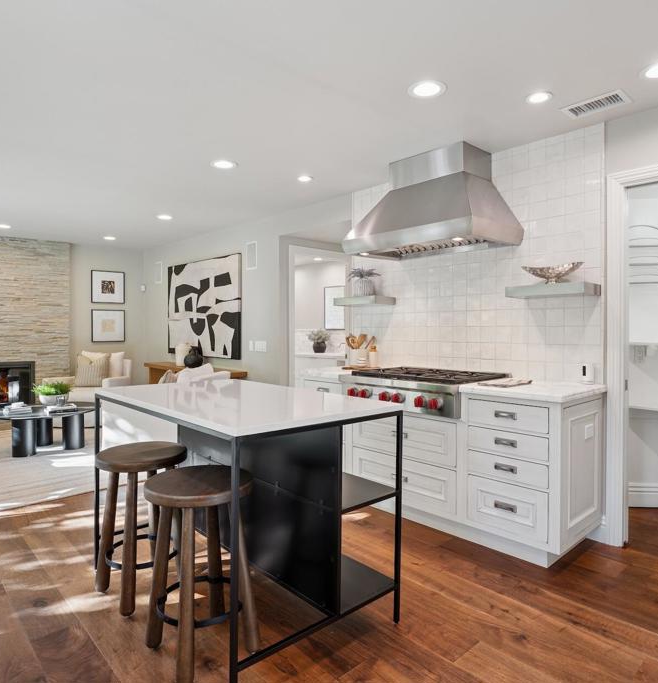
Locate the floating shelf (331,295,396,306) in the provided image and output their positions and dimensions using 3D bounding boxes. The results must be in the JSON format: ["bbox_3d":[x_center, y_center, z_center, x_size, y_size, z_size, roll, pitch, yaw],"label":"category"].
[{"bbox_3d":[0.297,-0.330,3.864,0.250,0.070,0.475,-1,2,-43],"label":"floating shelf"}]

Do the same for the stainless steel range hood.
[{"bbox_3d":[0.700,-0.964,3.165,0.614,0.649,1.028,-2,3,-43],"label":"stainless steel range hood"}]

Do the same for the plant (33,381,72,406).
[{"bbox_3d":[-3.180,0.592,5.234,0.400,0.270,0.400,0,2,0],"label":"plant"}]

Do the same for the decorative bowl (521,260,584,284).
[{"bbox_3d":[1.345,-0.399,2.749,0.170,0.130,0.360,-1,2,-43],"label":"decorative bowl"}]

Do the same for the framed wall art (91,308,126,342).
[{"bbox_3d":[-3.319,-0.230,6.865,0.462,0.484,0.035,-2,3,-38],"label":"framed wall art"}]

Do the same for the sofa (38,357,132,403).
[{"bbox_3d":[-3.263,0.682,6.214,0.880,0.820,0.820,0,2,-1],"label":"sofa"}]

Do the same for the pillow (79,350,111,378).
[{"bbox_3d":[-3.079,0.359,5.950,0.450,0.450,0.160,1,-11,20],"label":"pillow"}]

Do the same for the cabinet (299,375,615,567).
[{"bbox_3d":[0.668,0.703,3.187,0.660,0.915,2.040,-1,2,-43],"label":"cabinet"}]

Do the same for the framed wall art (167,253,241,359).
[{"bbox_3d":[-1.706,-0.435,6.084,0.045,1.260,1.830,-1,2,-45],"label":"framed wall art"}]

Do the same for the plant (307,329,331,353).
[{"bbox_3d":[-0.123,-0.001,5.885,0.290,0.300,0.290,0,2,0],"label":"plant"}]

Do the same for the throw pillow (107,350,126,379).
[{"bbox_3d":[-2.898,0.350,6.120,0.450,0.450,0.160,1,-11,20],"label":"throw pillow"}]

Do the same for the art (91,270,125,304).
[{"bbox_3d":[-3.316,-0.813,6.848,0.466,0.491,0.035,-2,3,-38],"label":"art"}]

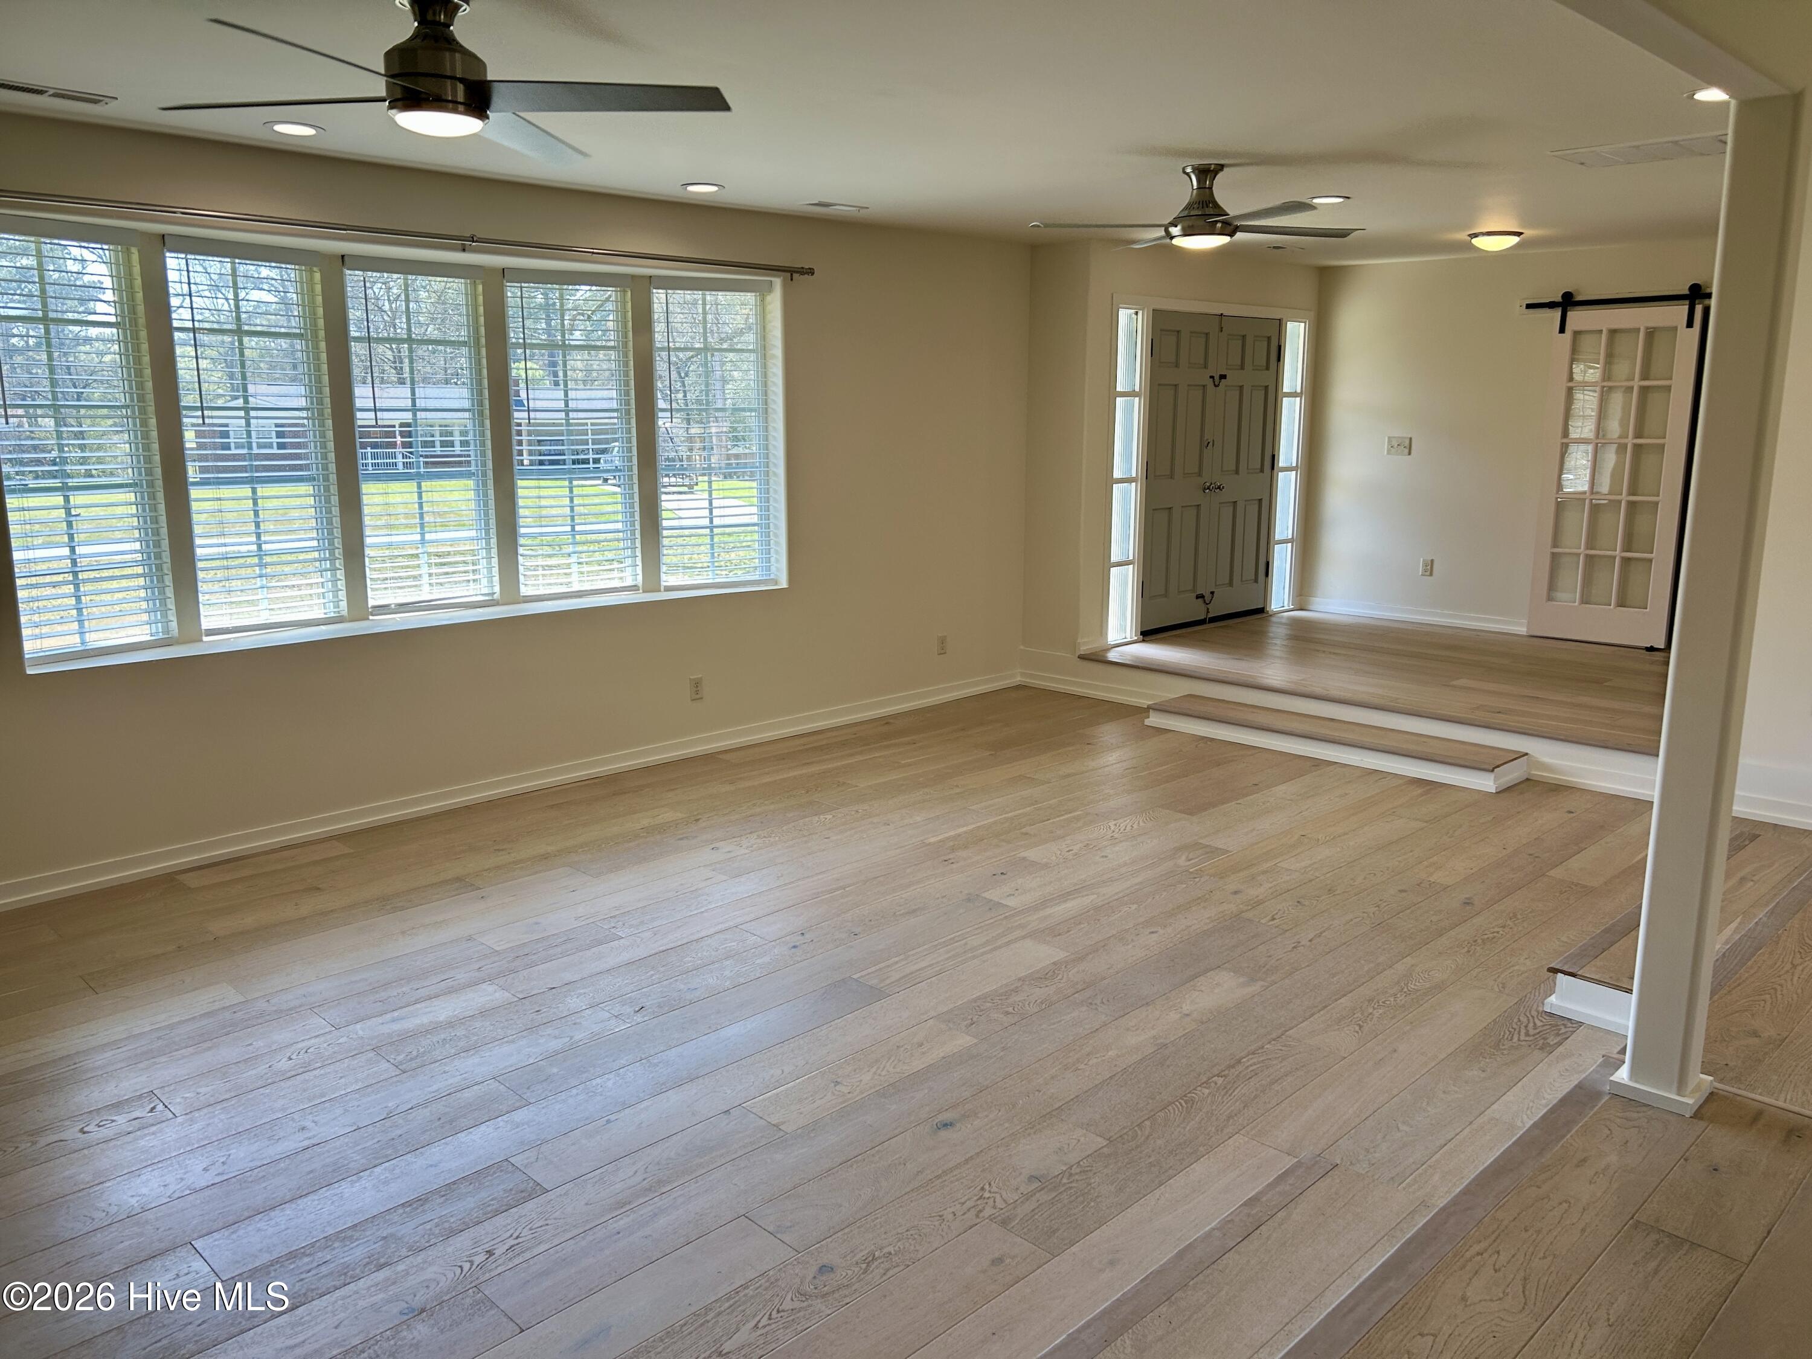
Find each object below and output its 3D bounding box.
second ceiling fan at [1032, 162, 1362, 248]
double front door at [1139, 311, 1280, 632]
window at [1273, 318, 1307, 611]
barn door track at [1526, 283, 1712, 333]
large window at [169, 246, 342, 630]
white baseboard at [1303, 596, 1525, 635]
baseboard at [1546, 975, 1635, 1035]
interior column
[{"bbox_3d":[1.174,-1.877,5.404,1.320,0.330,1.320,-1,11,-5],"label":"second ceiling fan"},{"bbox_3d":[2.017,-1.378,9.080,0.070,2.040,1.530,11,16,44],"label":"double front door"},{"bbox_3d":[2.719,-1.513,9.770,0.080,2.060,0.300,11,16,44],"label":"window"},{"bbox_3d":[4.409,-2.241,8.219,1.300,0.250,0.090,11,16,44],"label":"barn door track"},{"bbox_3d":[-2.567,-0.931,5.433,0.100,1.470,0.640,7,14,33],"label":"large window"},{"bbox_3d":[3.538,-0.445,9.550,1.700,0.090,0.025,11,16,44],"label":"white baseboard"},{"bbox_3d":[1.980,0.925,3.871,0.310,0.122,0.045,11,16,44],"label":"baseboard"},{"bbox_3d":[1.678,-0.100,2.819,0.155,2.060,0.170,11,16,44],"label":"interior column"}]

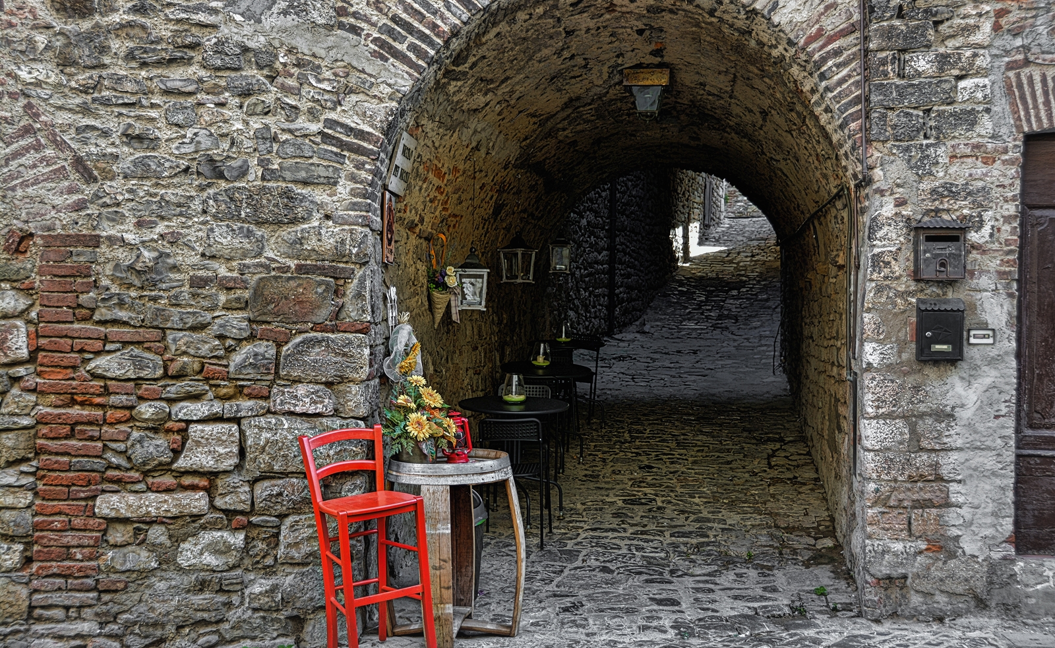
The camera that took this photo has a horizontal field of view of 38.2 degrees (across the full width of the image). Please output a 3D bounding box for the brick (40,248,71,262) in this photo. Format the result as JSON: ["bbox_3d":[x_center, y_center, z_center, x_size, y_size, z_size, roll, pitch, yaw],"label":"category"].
[{"bbox_3d":[-2.127,-0.312,6.917,0.133,0.059,0.165,0,1,-7],"label":"brick"}]

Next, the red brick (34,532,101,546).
[{"bbox_3d":[-2.024,0.947,6.770,0.291,0.063,0.140,1,0,0],"label":"red brick"}]

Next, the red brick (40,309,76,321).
[{"bbox_3d":[-2.121,-0.041,6.923,0.154,0.059,0.165,0,1,-7],"label":"red brick"}]

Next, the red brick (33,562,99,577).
[{"bbox_3d":[-2.028,1.079,6.770,0.284,0.059,0.140,1,0,0],"label":"red brick"}]

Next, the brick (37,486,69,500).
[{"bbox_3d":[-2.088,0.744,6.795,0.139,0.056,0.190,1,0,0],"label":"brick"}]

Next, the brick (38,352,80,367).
[{"bbox_3d":[-2.097,0.158,6.895,0.185,0.059,0.130,1,0,1],"label":"brick"}]

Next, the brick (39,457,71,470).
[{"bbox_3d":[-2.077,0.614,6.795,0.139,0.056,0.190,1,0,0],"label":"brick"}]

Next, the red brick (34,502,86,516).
[{"bbox_3d":[-2.090,0.827,6.895,0.229,0.059,0.130,1,0,1],"label":"red brick"}]

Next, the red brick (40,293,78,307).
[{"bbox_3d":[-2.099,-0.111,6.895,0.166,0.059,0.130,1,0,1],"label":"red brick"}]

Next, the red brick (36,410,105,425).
[{"bbox_3d":[-2.010,0.411,6.770,0.284,0.063,0.140,1,0,0],"label":"red brick"}]

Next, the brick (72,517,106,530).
[{"bbox_3d":[-1.991,0.900,6.958,0.148,0.060,0.165,0,1,-7],"label":"brick"}]

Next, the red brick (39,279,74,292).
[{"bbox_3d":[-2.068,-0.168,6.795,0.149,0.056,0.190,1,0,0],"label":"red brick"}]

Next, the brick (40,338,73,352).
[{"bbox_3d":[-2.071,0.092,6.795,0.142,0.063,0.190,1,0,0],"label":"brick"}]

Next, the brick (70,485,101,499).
[{"bbox_3d":[-2.004,0.756,6.954,0.134,0.060,0.165,0,1,-7],"label":"brick"}]

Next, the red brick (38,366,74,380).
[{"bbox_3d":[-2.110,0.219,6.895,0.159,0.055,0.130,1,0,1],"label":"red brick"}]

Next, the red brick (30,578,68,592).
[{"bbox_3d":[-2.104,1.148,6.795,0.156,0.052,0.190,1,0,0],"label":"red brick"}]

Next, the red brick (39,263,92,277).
[{"bbox_3d":[-2.083,-0.245,6.909,0.226,0.057,0.135,0,1,-7],"label":"red brick"}]

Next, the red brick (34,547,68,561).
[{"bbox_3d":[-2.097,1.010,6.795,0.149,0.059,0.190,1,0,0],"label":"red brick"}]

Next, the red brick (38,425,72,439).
[{"bbox_3d":[-2.133,0.483,6.932,0.151,0.059,0.165,0,1,-7],"label":"red brick"}]

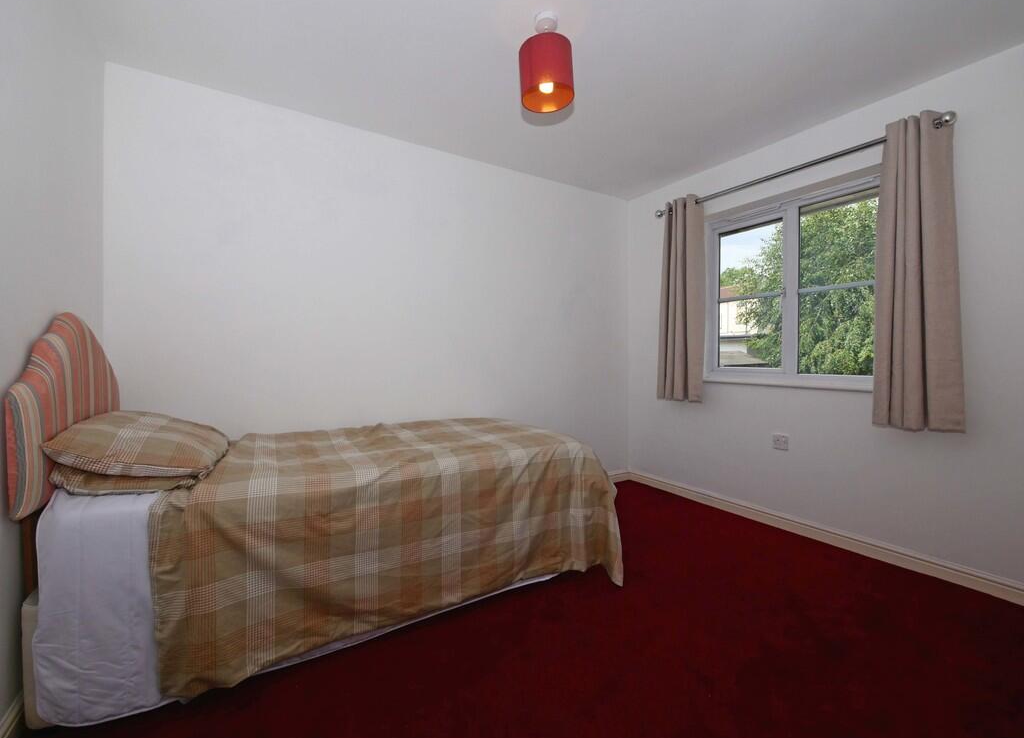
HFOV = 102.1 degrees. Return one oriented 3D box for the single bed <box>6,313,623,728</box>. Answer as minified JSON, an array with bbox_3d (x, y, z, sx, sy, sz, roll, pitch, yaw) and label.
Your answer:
[{"bbox_3d":[-0.690,0.404,1.925,2.000,1.210,0.960,-1,2,-32],"label":"single bed"}]

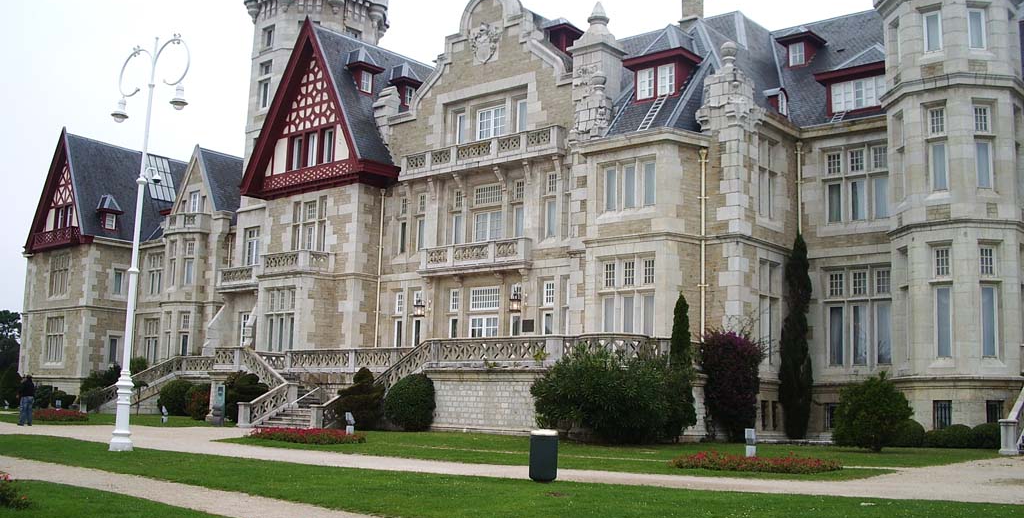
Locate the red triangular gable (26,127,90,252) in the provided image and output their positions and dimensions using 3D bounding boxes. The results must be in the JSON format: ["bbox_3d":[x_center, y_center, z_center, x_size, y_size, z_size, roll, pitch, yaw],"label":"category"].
[{"bbox_3d":[-32.531,-5.220,75.858,8.800,9.000,1.200,-5,-11,40],"label":"red triangular gable"}]

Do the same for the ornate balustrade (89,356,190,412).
[{"bbox_3d":[-21.700,7.340,60.065,10.600,3.300,0.450,-5,-11,40],"label":"ornate balustrade"}]

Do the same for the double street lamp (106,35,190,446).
[{"bbox_3d":[-8.694,-0.470,24.395,2.606,9.784,0.700,-4,-10,34],"label":"double street lamp"}]

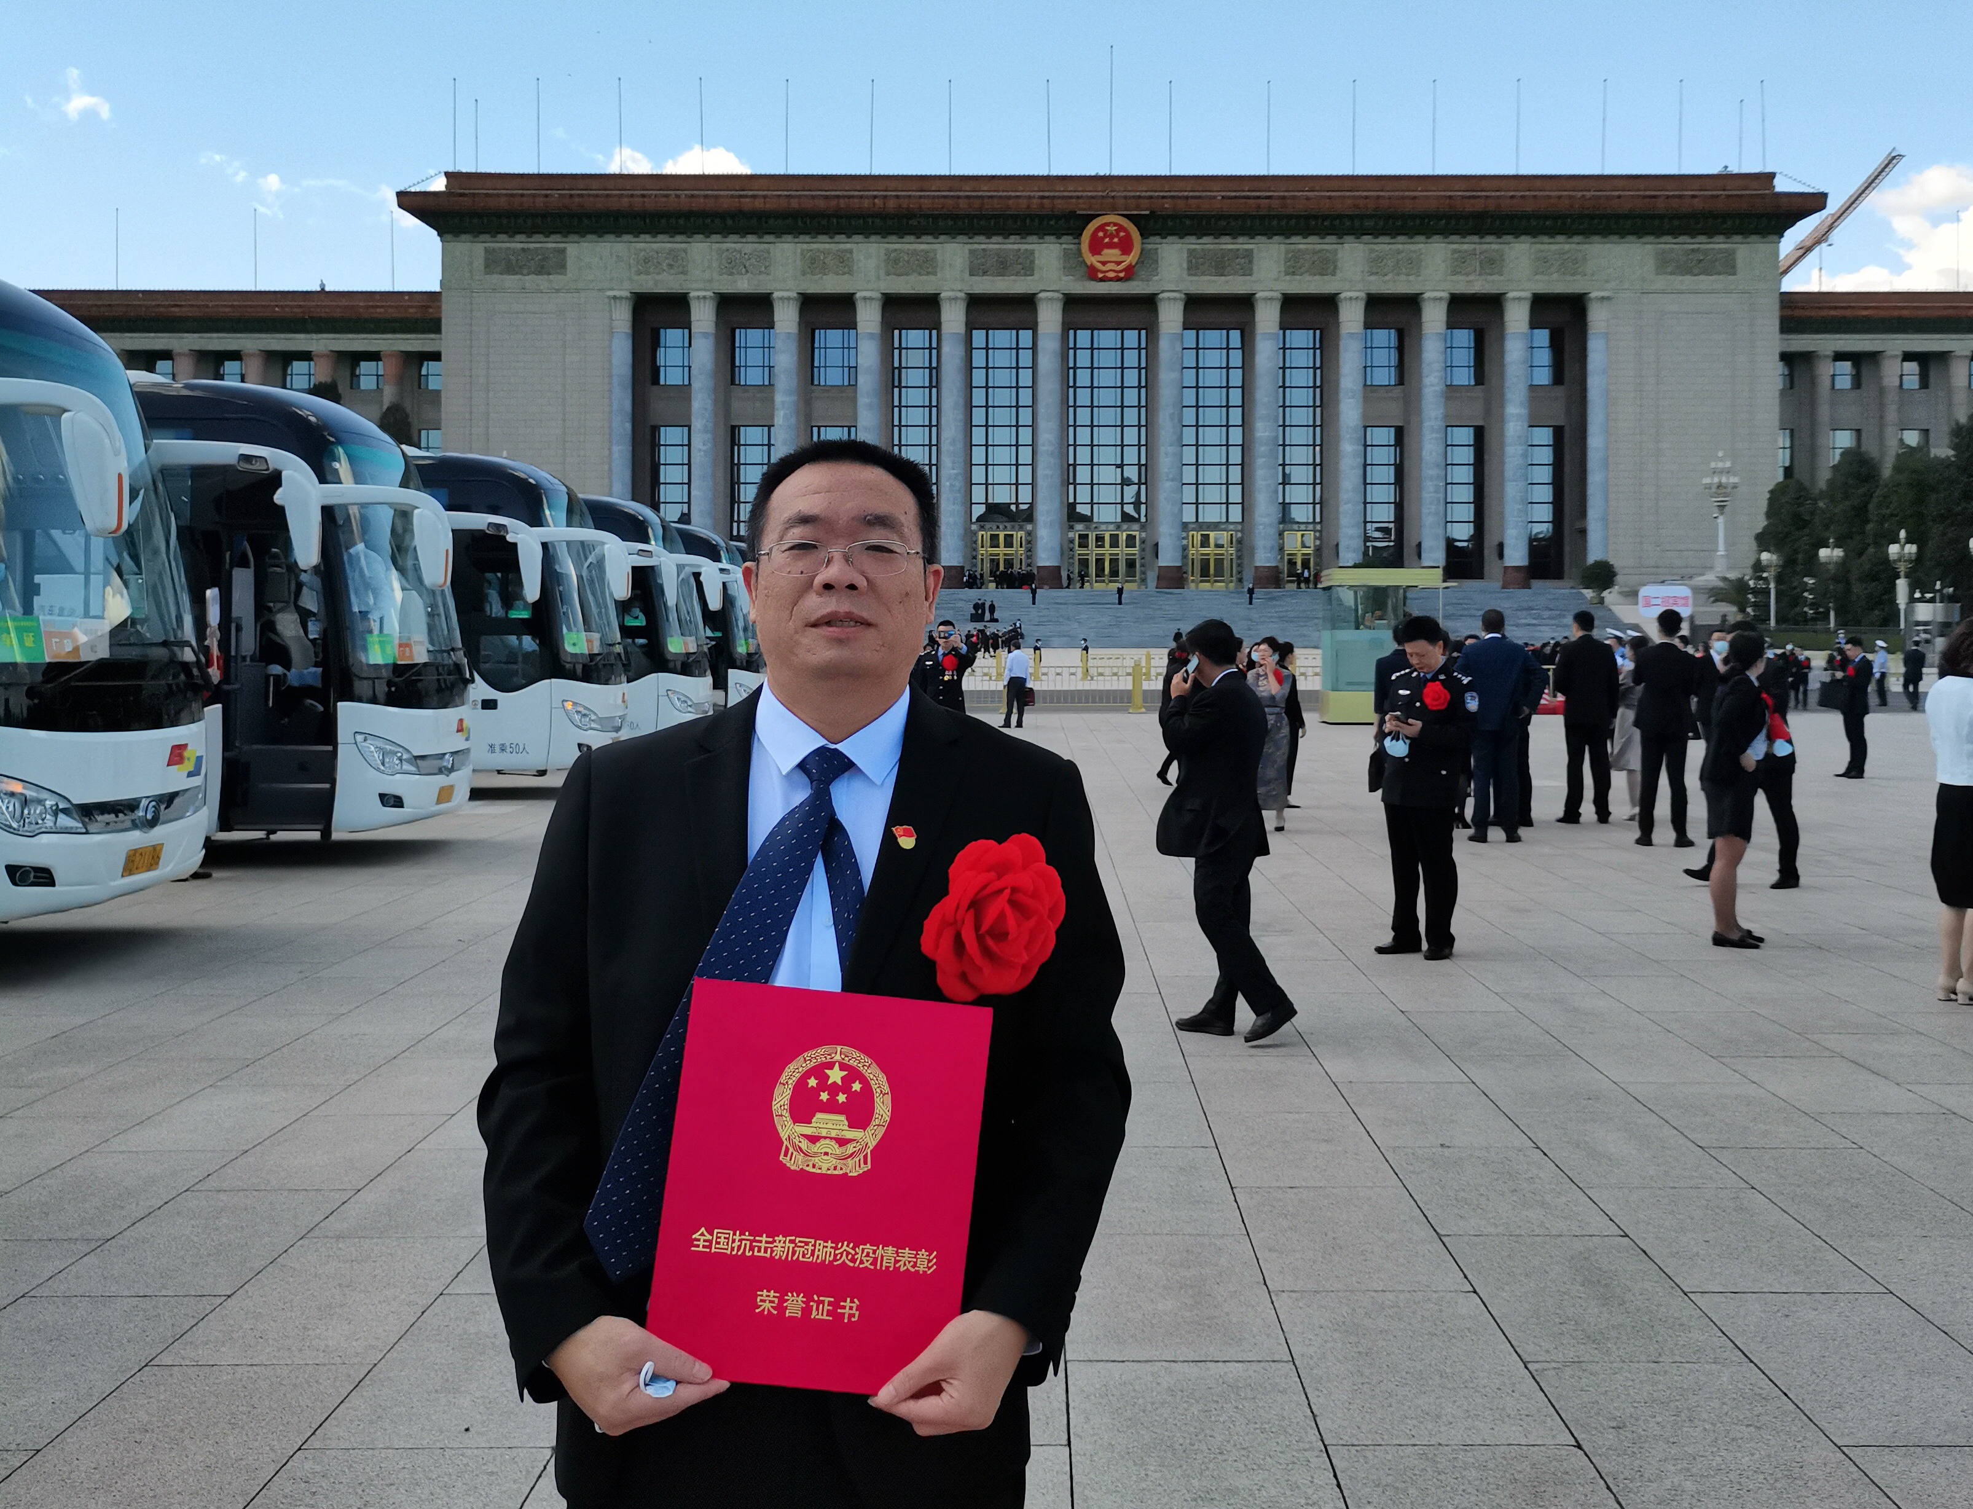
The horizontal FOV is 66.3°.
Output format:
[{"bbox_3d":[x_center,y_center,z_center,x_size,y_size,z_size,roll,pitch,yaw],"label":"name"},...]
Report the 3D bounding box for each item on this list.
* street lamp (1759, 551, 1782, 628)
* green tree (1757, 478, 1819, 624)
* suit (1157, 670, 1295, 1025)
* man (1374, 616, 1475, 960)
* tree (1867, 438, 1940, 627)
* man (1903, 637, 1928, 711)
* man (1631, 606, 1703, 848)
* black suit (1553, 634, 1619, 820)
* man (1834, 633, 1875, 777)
[{"bbox_3d":[38.889,-7.606,75.000,1.150,5.100,1.150,0,3,0],"label":"street lamp"},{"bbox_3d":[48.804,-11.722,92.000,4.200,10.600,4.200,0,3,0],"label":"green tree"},{"bbox_3d":[0.968,0.378,6.100,0.580,1.450,0.540,2,4,29],"label":"suit"},{"bbox_3d":[2.196,0.162,7.580,0.560,1.710,0.460,3,4,38],"label":"man"},{"bbox_3d":[53.272,-12.128,88.000,4.600,11.800,4.600,0,3,0],"label":"tree"},{"bbox_3d":[21.374,-1.864,34.800,0.540,1.740,0.430,1,4,23],"label":"man"},{"bbox_3d":[5.179,-0.209,11.500,0.540,1.830,0.380,1,4,22],"label":"man"},{"bbox_3d":[5.198,-0.238,13.100,0.560,1.600,0.360,0,3,7],"label":"black suit"},{"bbox_3d":[10.326,-0.562,18.000,0.450,1.680,0.500,0,3,-7],"label":"man"}]

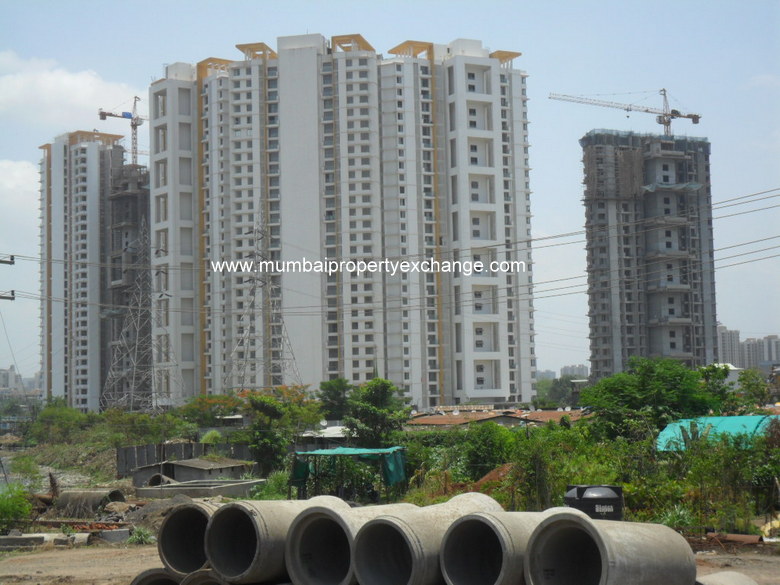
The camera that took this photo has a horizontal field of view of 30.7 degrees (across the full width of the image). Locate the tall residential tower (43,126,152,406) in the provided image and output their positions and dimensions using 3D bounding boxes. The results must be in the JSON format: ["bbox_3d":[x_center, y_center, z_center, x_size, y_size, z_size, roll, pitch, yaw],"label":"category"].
[{"bbox_3d":[-93.964,-2.623,456.039,29.000,94.267,23.000,2,-6,-37],"label":"tall residential tower"}]

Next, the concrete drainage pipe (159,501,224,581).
[{"bbox_3d":[-2.714,4.272,25.012,1.360,1.360,2.500,-5,-6,40],"label":"concrete drainage pipe"}]

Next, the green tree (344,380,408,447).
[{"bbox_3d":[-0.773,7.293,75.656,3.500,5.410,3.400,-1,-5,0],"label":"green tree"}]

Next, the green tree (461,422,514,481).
[{"bbox_3d":[5.120,8.399,74.547,2.900,3.131,2.800,-1,-5,0],"label":"green tree"}]

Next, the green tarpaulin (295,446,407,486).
[{"bbox_3d":[-1.658,7.314,59.598,4.600,1.647,3.800,-2,-5,6],"label":"green tarpaulin"}]

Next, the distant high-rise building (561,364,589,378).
[{"bbox_3d":[259.321,134.346,1995.299,38.000,66.214,28.000,-1,-5,0],"label":"distant high-rise building"}]

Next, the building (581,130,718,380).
[{"bbox_3d":[71.855,-3.853,394.606,28.000,78.869,23.000,1,-5,-28],"label":"building"}]

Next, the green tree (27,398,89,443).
[{"bbox_3d":[-33.736,13.175,144.468,6.100,4.764,5.600,-1,-5,0],"label":"green tree"}]

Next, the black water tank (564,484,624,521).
[{"bbox_3d":[4.991,5.526,34.647,1.420,1.620,1.420,-1,-5,0],"label":"black water tank"}]

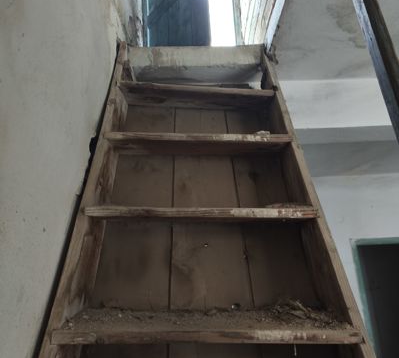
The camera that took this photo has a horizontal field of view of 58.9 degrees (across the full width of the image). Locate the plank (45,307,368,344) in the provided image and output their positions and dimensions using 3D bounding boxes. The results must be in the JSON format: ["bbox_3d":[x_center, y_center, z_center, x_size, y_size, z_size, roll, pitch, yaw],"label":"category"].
[{"bbox_3d":[0.015,0.336,0.798,0.630,0.029,0.165,1,-10,-1],"label":"plank"}]

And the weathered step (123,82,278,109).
[{"bbox_3d":[-0.011,-0.344,1.515,0.630,0.027,0.165,3,-12,-1],"label":"weathered step"}]

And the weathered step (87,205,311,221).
[{"bbox_3d":[0.004,0.112,1.036,0.630,0.026,0.165,1,-13,-1],"label":"weathered step"}]

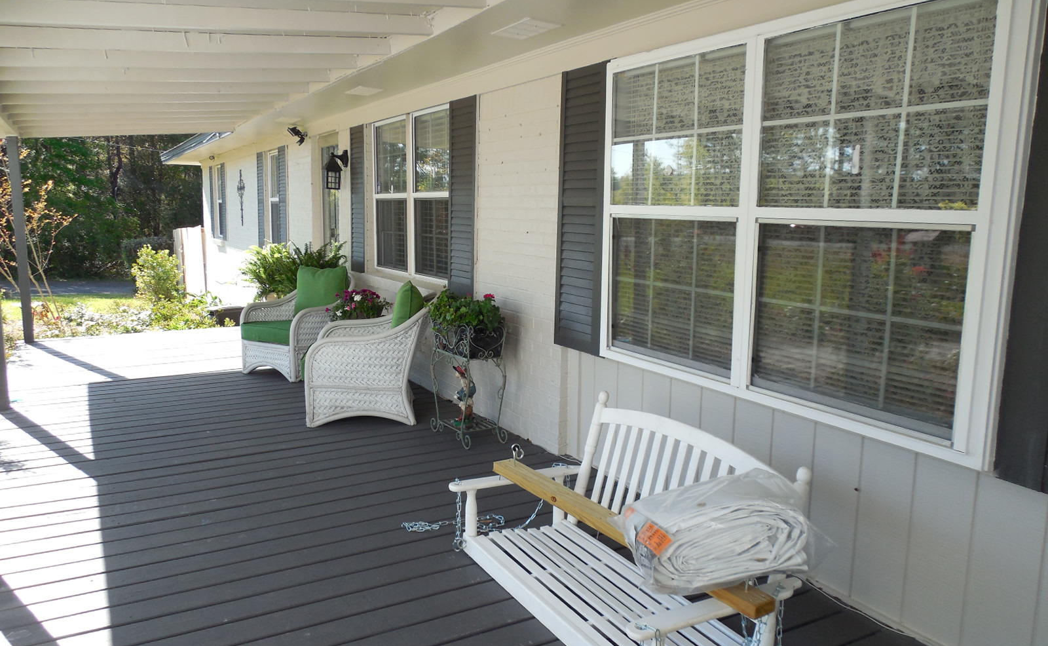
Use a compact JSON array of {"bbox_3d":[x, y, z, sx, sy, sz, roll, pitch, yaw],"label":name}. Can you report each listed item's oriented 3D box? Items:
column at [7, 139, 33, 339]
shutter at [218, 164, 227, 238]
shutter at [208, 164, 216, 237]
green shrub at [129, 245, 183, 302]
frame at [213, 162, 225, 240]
[{"bbox_3d":[-4.951,-0.795,7.446,0.095,2.000,0.095,-4,10,-30],"label":"column"},{"bbox_3d":[-5.274,-2.127,13.309,0.050,1.360,0.420,-4,10,-30],"label":"shutter"},{"bbox_3d":[-5.734,-2.220,13.919,0.035,1.285,0.365,-5,10,-30],"label":"shutter"},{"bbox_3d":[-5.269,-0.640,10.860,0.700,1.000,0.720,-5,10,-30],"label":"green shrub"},{"bbox_3d":[-5.664,-2.260,14.066,0.100,1.320,0.980,-4,10,-30],"label":"frame"}]

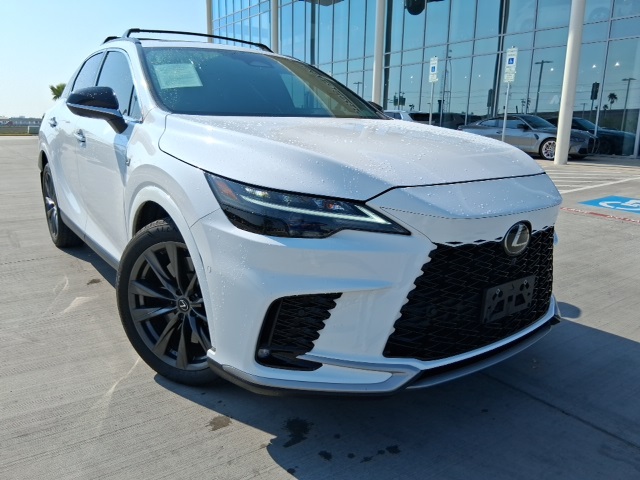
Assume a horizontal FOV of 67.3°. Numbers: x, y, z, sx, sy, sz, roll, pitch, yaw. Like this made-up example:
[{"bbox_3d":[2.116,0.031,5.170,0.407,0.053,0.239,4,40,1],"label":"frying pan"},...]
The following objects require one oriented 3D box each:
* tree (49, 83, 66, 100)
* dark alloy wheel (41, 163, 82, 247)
[{"bbox_3d":[-25.260,-13.053,47.094,2.500,4.520,2.500,1,14,0],"label":"tree"},{"bbox_3d":[-2.273,-0.307,4.270,0.250,0.755,0.760,-9,17,-37],"label":"dark alloy wheel"}]

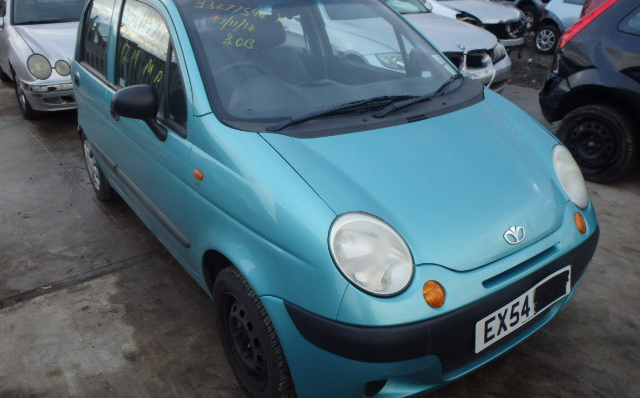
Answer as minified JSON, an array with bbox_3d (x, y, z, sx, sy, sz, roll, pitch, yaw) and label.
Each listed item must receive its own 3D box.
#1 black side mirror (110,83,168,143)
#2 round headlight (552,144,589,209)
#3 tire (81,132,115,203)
[{"bbox_3d":[-0.686,-0.312,1.950,0.210,0.240,0.150,-17,28,-31],"label":"black side mirror"},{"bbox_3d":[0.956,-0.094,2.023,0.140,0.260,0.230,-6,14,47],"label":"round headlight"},{"bbox_3d":[-1.551,-0.252,3.690,0.150,0.530,0.530,-17,28,-31],"label":"tire"}]

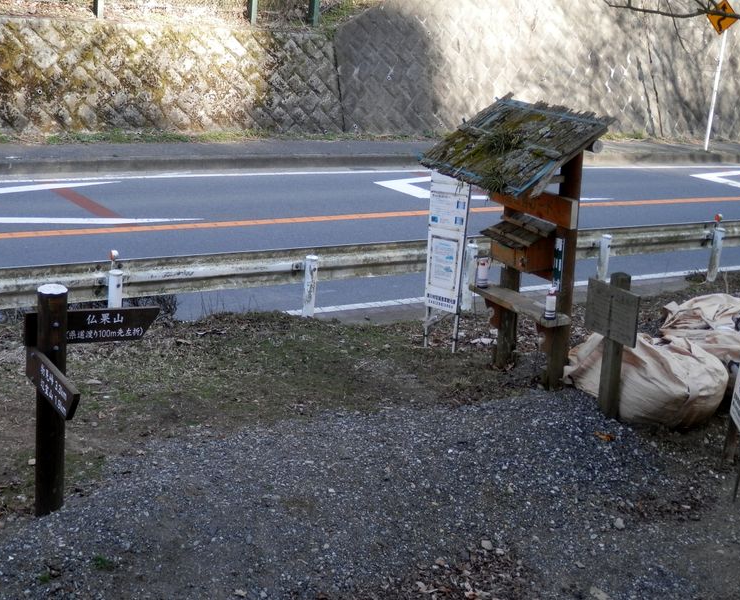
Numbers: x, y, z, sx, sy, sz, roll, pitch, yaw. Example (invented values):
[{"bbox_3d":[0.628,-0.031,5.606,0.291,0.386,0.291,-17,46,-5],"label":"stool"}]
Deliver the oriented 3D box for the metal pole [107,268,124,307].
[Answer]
[{"bbox_3d":[-2.257,0.024,10.051,0.118,0.600,0.118,5,15,0],"label":"metal pole"}]

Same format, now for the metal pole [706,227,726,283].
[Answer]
[{"bbox_3d":[4.415,-0.577,14.418,0.118,0.690,0.118,6,15,0],"label":"metal pole"}]

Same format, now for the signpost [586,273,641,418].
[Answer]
[{"bbox_3d":[1.506,0.287,6.854,0.150,0.890,0.440,-7,18,-31],"label":"signpost"}]

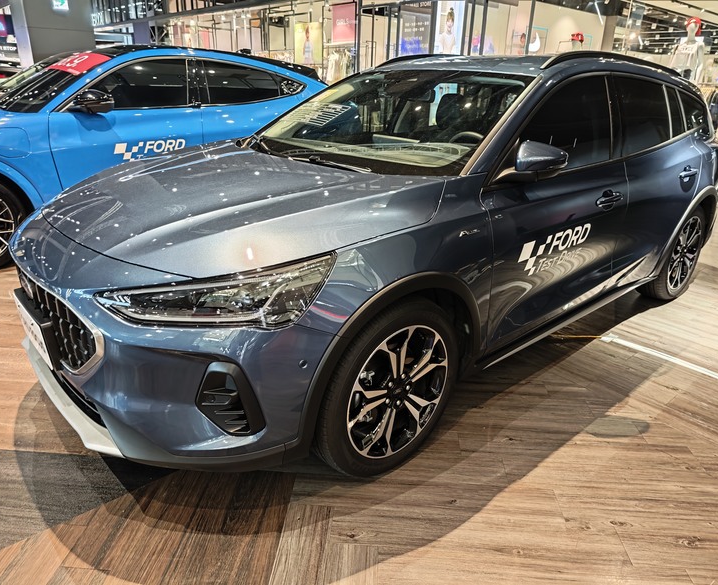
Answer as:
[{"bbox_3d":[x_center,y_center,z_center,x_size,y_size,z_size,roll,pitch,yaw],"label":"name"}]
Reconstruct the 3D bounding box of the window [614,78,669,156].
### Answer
[{"bbox_3d":[1.472,-0.913,2.664,0.800,0.400,0.050,-16,2,-39],"label":"window"}]

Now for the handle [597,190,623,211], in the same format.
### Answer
[{"bbox_3d":[1.098,-0.402,2.267,0.240,0.068,0.058,-16,28,-39],"label":"handle"}]

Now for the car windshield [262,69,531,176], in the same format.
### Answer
[{"bbox_3d":[0.115,-0.861,2.468,1.420,0.110,0.840,23,61,43],"label":"car windshield"}]

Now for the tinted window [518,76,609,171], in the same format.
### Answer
[{"bbox_3d":[0.872,-0.730,2.151,0.970,0.420,0.050,-16,2,-39],"label":"tinted window"}]

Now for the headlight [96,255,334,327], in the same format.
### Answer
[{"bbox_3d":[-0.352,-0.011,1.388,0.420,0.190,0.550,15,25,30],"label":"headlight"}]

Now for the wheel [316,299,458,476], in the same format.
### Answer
[{"bbox_3d":[0.069,0.303,1.775,0.672,0.672,0.225,-16,28,-39],"label":"wheel"}]

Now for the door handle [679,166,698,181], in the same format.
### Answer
[{"bbox_3d":[1.836,-0.663,2.888,0.240,0.068,0.058,-16,28,-39],"label":"door handle"}]

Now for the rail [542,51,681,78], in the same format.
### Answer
[{"bbox_3d":[1.442,-1.209,2.802,1.750,0.110,0.060,-16,28,-39],"label":"rail"}]

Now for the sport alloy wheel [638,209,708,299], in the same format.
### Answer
[{"bbox_3d":[2.084,-0.287,3.482,0.672,0.672,0.225,-16,28,-39],"label":"sport alloy wheel"}]

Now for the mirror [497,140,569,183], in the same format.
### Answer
[{"bbox_3d":[0.581,-0.447,1.791,0.170,0.150,0.220,-16,28,-39],"label":"mirror"}]

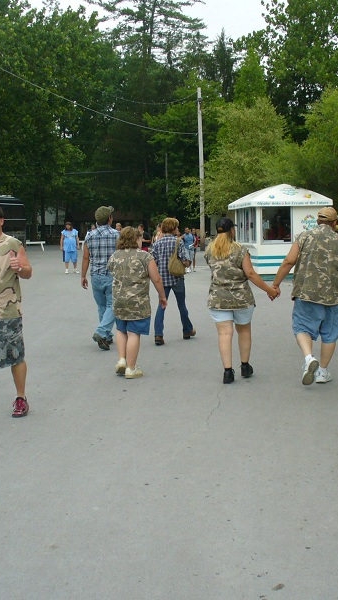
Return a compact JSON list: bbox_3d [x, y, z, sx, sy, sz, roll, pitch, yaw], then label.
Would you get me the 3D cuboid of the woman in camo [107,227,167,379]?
[{"bbox_3d":[-0.328,0.022,8.842,0.570,1.538,0.450,1,5,14],"label":"woman in camo"}]

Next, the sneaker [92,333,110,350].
[{"bbox_3d":[-0.869,0.527,10.850,0.110,0.125,0.300,-18,-39,29],"label":"sneaker"}]

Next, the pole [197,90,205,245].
[{"bbox_3d":[1.616,-6.567,43.114,0.270,8.142,0.270,-2,5,0],"label":"pole"}]

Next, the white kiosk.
[{"bbox_3d":[3.079,-1.913,23.854,2.244,2.613,2.319,-2,5,-12],"label":"white kiosk"}]

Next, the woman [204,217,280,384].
[{"bbox_3d":[0.723,-0.001,8.601,0.760,1.670,0.480,-1,5,7],"label":"woman"}]

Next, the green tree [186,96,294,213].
[{"bbox_3d":[3.338,-5.794,39.660,5.100,7.163,5.000,-2,5,0],"label":"green tree"}]

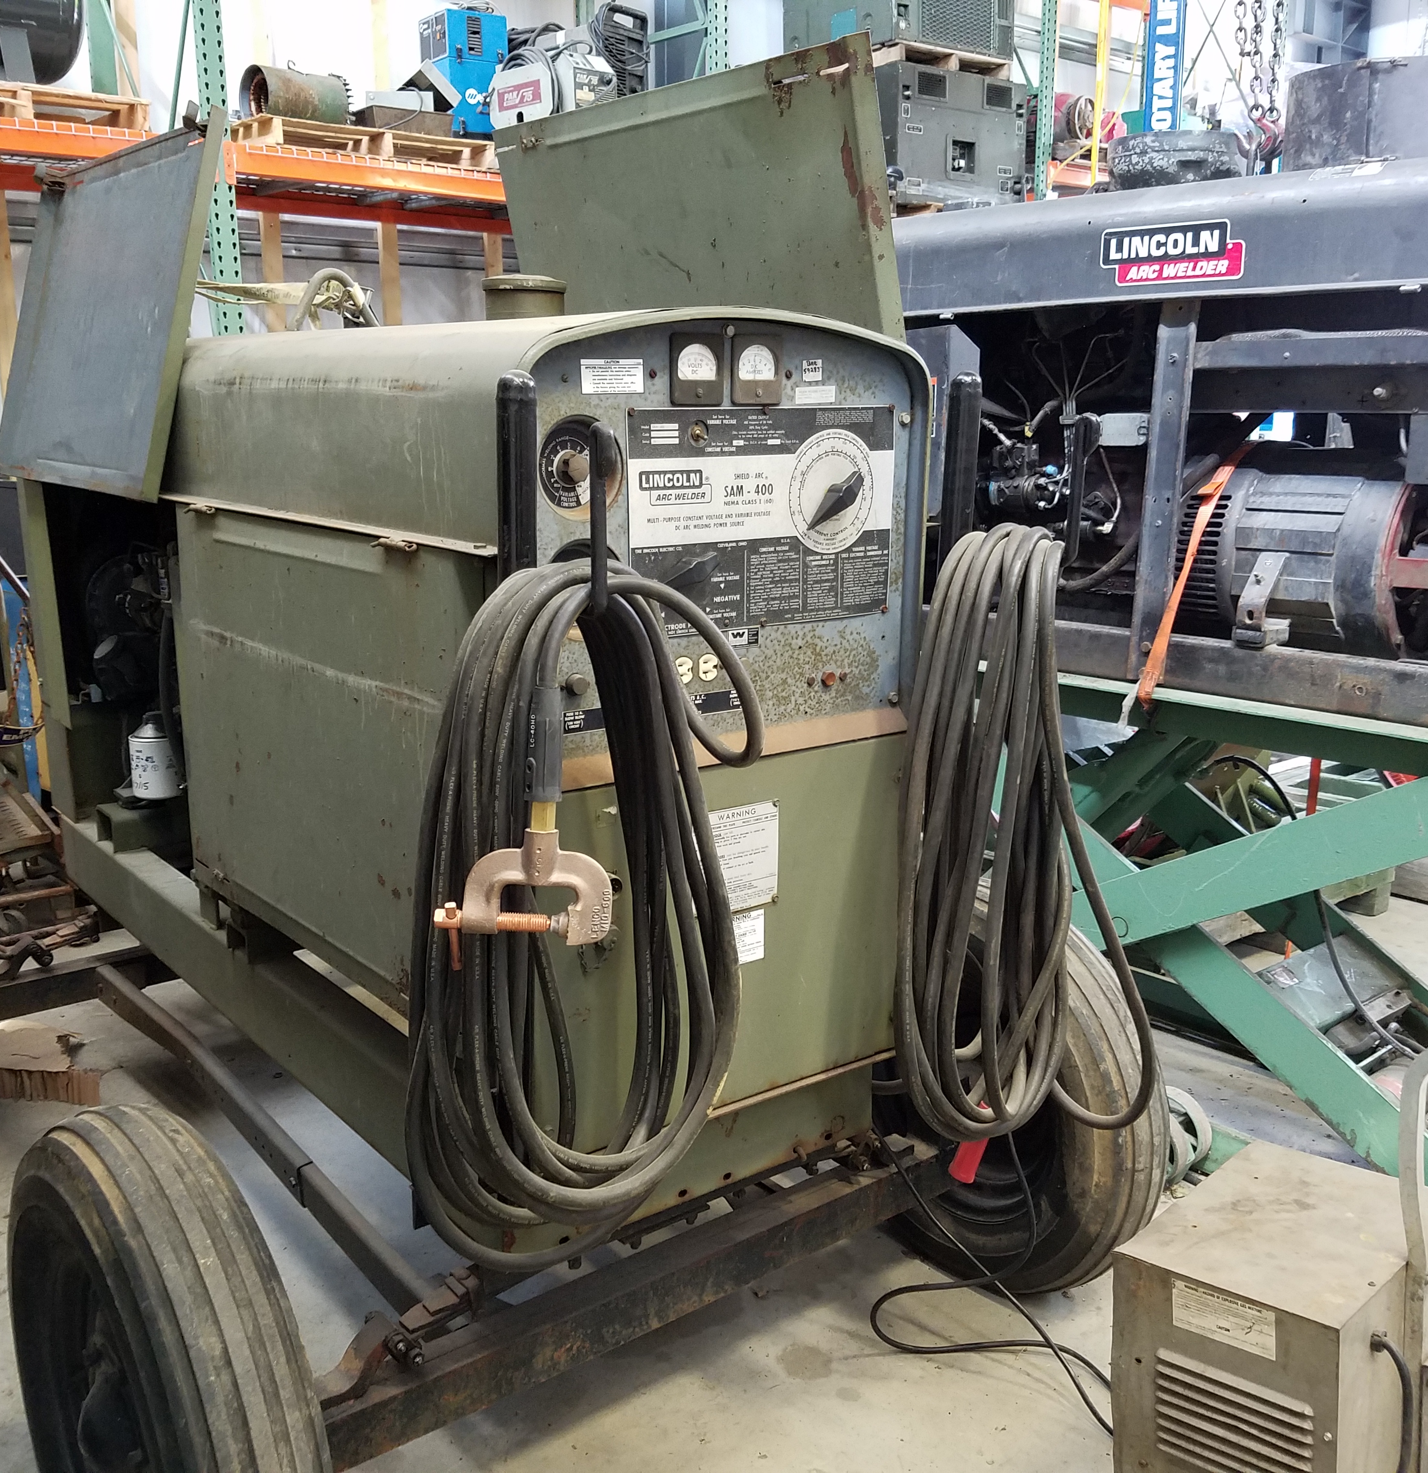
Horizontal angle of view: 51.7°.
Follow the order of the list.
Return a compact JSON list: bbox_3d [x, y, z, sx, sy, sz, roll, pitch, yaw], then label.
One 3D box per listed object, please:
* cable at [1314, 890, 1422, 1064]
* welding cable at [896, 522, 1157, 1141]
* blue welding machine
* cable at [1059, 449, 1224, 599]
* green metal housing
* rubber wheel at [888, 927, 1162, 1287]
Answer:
[{"bbox_3d":[1.331,0.494,2.999,0.080,0.310,0.240,-11,17,-41],"label":"cable"},{"bbox_3d":[0.444,0.143,2.134,0.290,0.865,0.210,-9,16,-37],"label":"welding cable"},{"bbox_3d":[-1.113,-2.895,6.590,0.290,0.550,0.280,-8,16,-34],"label":"blue welding machine"},{"bbox_3d":[0.916,-0.456,3.162,0.100,0.350,0.370,-11,17,-41],"label":"cable"},{"bbox_3d":[-0.653,-0.137,2.830,0.690,1.225,2.190,-9,16,-37],"label":"green metal housing"},{"bbox_3d":[0.497,0.658,2.700,0.205,0.690,0.690,-8,16,-34],"label":"rubber wheel"}]

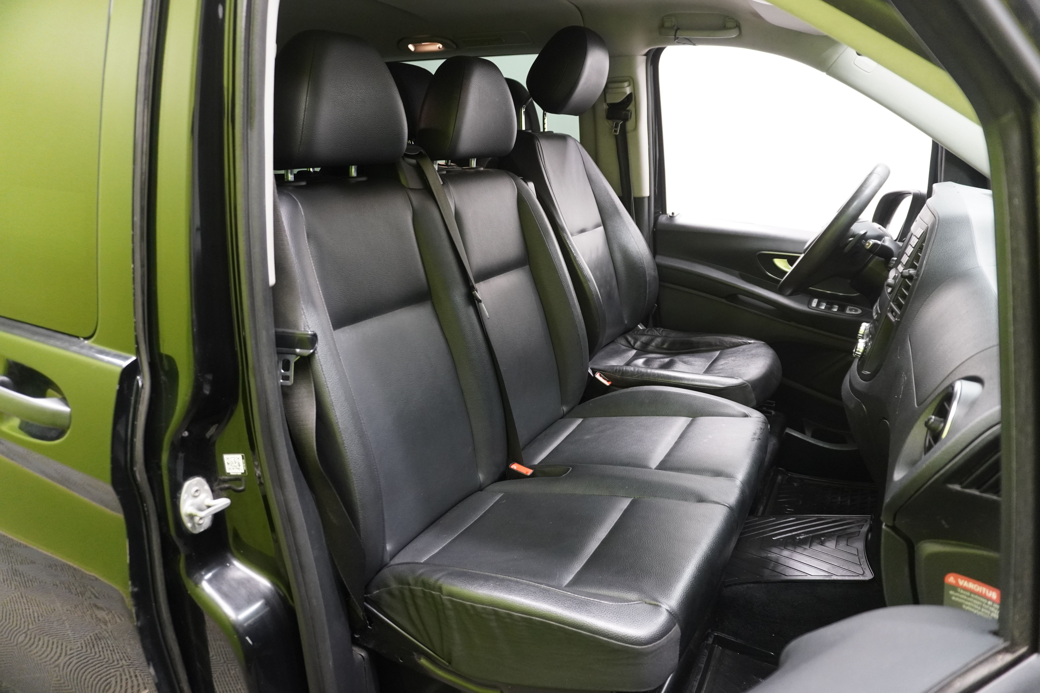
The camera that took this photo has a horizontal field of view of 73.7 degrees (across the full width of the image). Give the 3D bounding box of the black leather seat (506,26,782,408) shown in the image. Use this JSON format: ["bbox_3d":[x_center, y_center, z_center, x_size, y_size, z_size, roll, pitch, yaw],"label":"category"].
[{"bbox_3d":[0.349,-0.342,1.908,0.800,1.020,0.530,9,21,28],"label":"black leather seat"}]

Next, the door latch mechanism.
[{"bbox_3d":[-0.430,0.218,0.957,0.037,0.076,0.046,9,21,28],"label":"door latch mechanism"}]

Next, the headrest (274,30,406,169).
[{"bbox_3d":[-0.329,-0.420,1.184,0.120,0.232,0.275,9,21,28],"label":"headrest"}]

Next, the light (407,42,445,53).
[{"bbox_3d":[-0.308,-0.981,2.271,0.140,0.030,0.050,9,21,28],"label":"light"}]

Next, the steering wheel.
[{"bbox_3d":[0.783,-0.267,1.708,0.090,0.385,0.385,38,31,14],"label":"steering wheel"}]

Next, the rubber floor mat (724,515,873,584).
[{"bbox_3d":[0.591,0.433,1.509,0.340,0.020,0.250,-9,11,32],"label":"rubber floor mat"}]

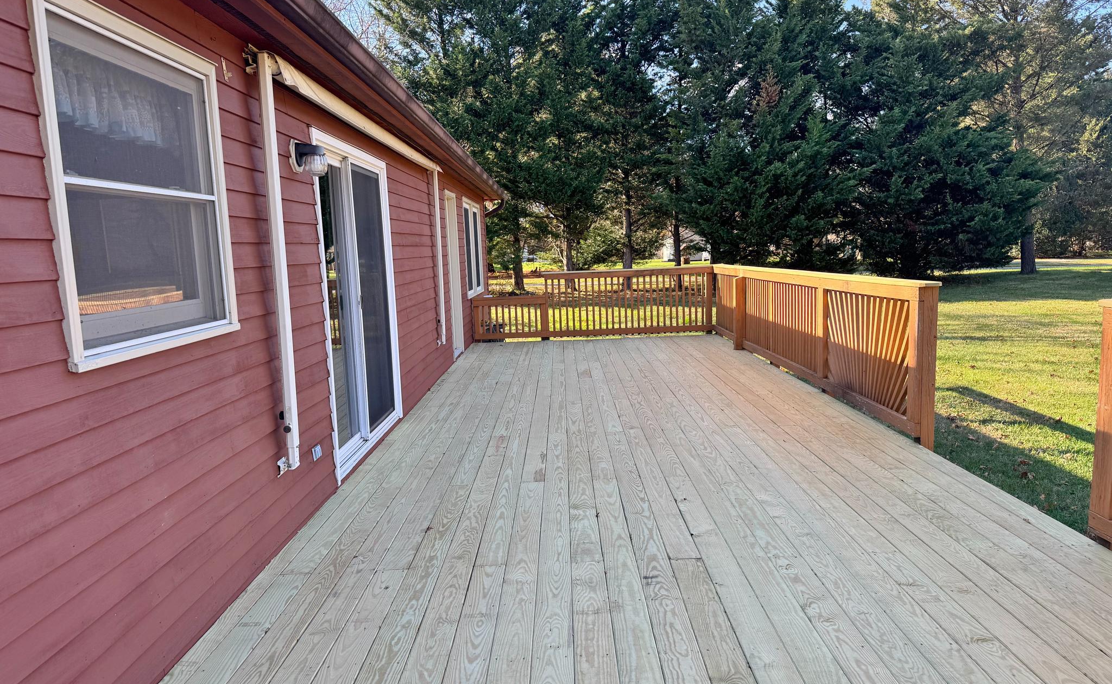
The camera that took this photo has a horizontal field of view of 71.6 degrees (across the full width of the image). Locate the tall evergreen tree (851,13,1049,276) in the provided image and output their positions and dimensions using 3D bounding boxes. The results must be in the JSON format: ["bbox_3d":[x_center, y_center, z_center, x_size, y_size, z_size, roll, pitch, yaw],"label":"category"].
[{"bbox_3d":[15.331,-7.555,30.207,7.800,10.030,7.300,-2,7,1],"label":"tall evergreen tree"}]

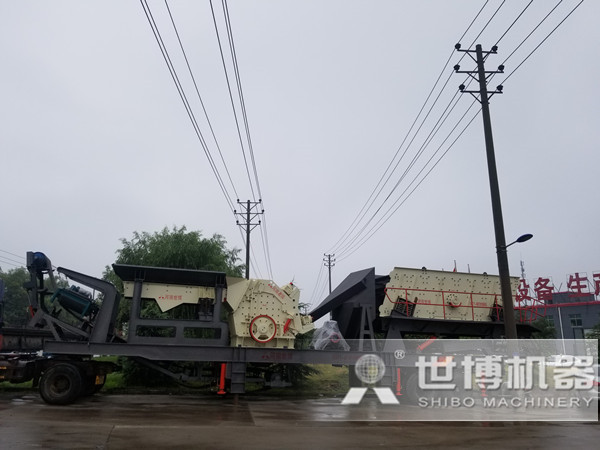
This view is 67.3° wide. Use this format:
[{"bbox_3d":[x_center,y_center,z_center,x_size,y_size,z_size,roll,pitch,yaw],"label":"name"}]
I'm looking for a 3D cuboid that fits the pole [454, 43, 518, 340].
[{"bbox_3d":[5.976,-0.424,13.622,1.580,11.361,0.360,0,-13,-3],"label":"pole"}]

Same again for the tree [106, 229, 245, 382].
[{"bbox_3d":[-4.929,2.912,17.613,5.200,5.864,5.000,-1,-13,0],"label":"tree"}]

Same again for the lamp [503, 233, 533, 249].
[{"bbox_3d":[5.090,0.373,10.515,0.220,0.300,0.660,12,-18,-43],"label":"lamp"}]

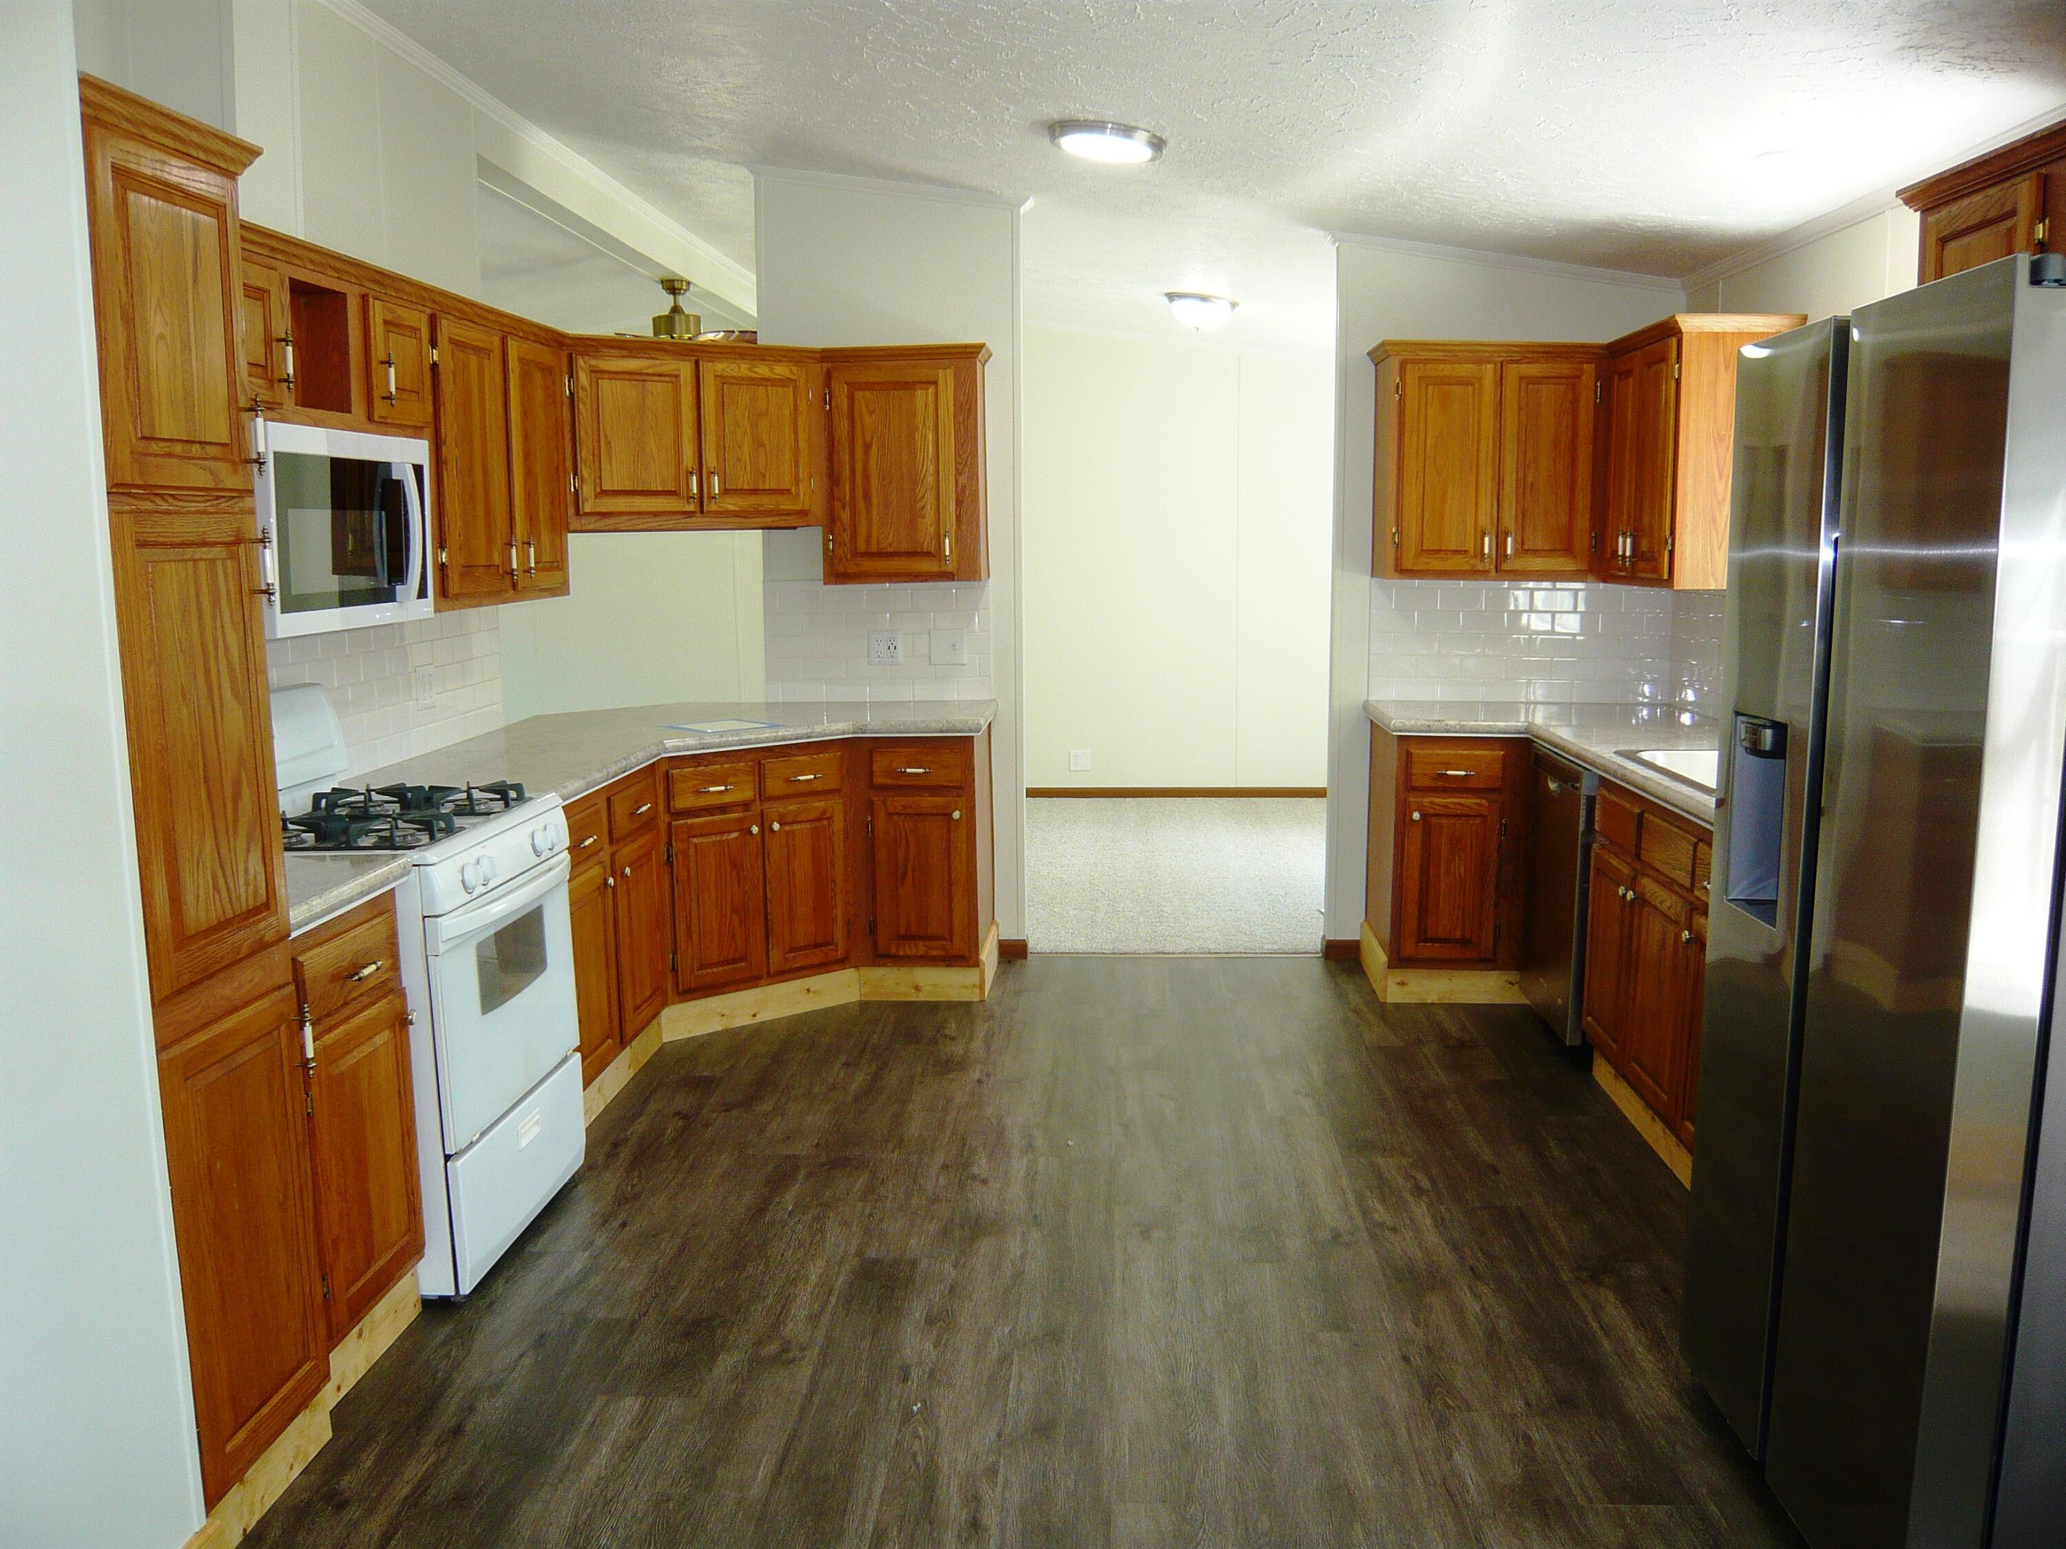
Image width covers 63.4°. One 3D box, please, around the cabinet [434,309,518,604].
[{"bbox_3d":[-1.534,-0.767,4.165,0.330,0.700,0.490,0,8,4],"label":"cabinet"}]

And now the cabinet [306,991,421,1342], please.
[{"bbox_3d":[-1.438,0.696,3.009,0.510,0.540,0.381,0,8,3],"label":"cabinet"}]

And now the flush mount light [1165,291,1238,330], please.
[{"bbox_3d":[0.746,-2.046,7.396,0.332,0.124,0.332,8,9,2],"label":"flush mount light"}]

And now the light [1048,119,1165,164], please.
[{"bbox_3d":[0.199,-1.701,4.496,0.320,0.055,0.320,8,9,2],"label":"light"}]

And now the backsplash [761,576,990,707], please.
[{"bbox_3d":[-0.543,-0.471,5.881,0.810,0.437,0.015,0,8,4],"label":"backsplash"}]

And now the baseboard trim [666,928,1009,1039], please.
[{"bbox_3d":[-0.610,0.670,5.461,0.931,0.104,1.049,0,8,3],"label":"baseboard trim"}]

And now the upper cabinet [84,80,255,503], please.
[{"bbox_3d":[-1.487,-0.660,2.410,0.620,0.520,0.430,0,8,4],"label":"upper cabinet"}]

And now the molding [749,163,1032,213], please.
[{"bbox_3d":[-0.478,-1.966,5.593,0.950,0.059,0.050,8,9,2],"label":"molding"}]

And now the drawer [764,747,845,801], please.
[{"bbox_3d":[-0.840,-0.019,5.339,0.300,0.130,0.450,-7,11,-38],"label":"drawer"}]

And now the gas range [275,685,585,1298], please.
[{"bbox_3d":[-1.390,0.422,3.538,0.668,1.158,0.762,0,8,3],"label":"gas range"}]

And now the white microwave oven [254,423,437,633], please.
[{"bbox_3d":[-1.544,-0.504,3.441,0.386,0.396,0.738,0,8,3],"label":"white microwave oven"}]

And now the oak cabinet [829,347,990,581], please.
[{"bbox_3d":[-0.421,-1.030,5.626,0.540,0.755,0.340,0,8,4],"label":"oak cabinet"}]

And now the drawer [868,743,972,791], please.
[{"bbox_3d":[-0.352,-0.046,5.494,0.310,0.135,0.450,0,8,4],"label":"drawer"}]

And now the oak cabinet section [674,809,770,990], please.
[{"bbox_3d":[-1.099,0.360,5.220,0.307,0.520,0.480,-8,11,-41],"label":"oak cabinet section"}]

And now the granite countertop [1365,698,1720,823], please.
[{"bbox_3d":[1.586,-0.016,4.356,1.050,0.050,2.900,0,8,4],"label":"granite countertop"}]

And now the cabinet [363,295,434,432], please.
[{"bbox_3d":[-1.559,-0.919,3.754,0.330,0.275,0.320,0,8,4],"label":"cabinet"}]

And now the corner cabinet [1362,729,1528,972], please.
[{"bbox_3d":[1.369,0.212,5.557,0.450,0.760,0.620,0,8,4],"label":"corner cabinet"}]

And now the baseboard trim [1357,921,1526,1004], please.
[{"bbox_3d":[1.366,0.632,5.609,0.460,0.115,0.630,0,8,4],"label":"baseboard trim"}]

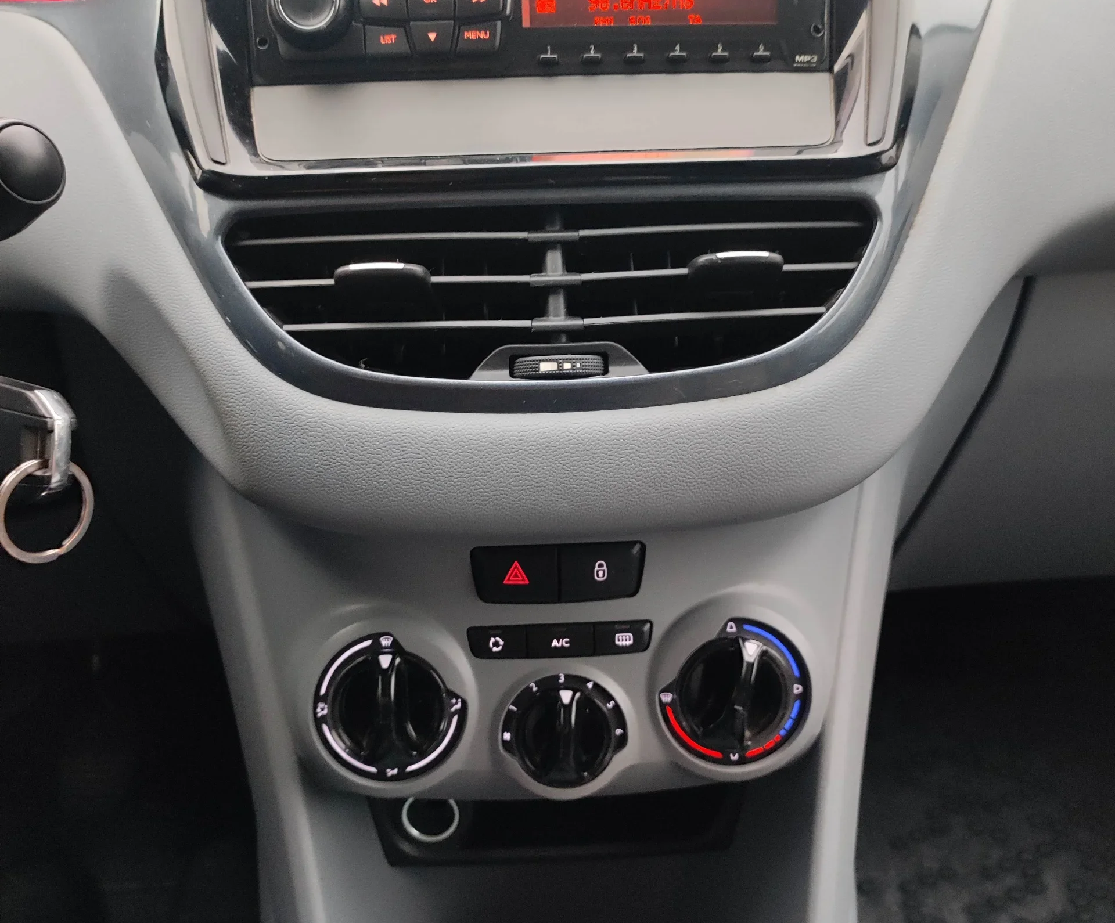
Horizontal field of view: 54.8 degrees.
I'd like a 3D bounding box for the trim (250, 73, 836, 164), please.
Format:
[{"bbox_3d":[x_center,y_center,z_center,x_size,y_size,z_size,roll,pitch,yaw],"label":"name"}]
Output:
[{"bbox_3d":[-0.004,-0.109,0.344,0.185,0.023,0.008,-2,6,-1],"label":"trim"}]

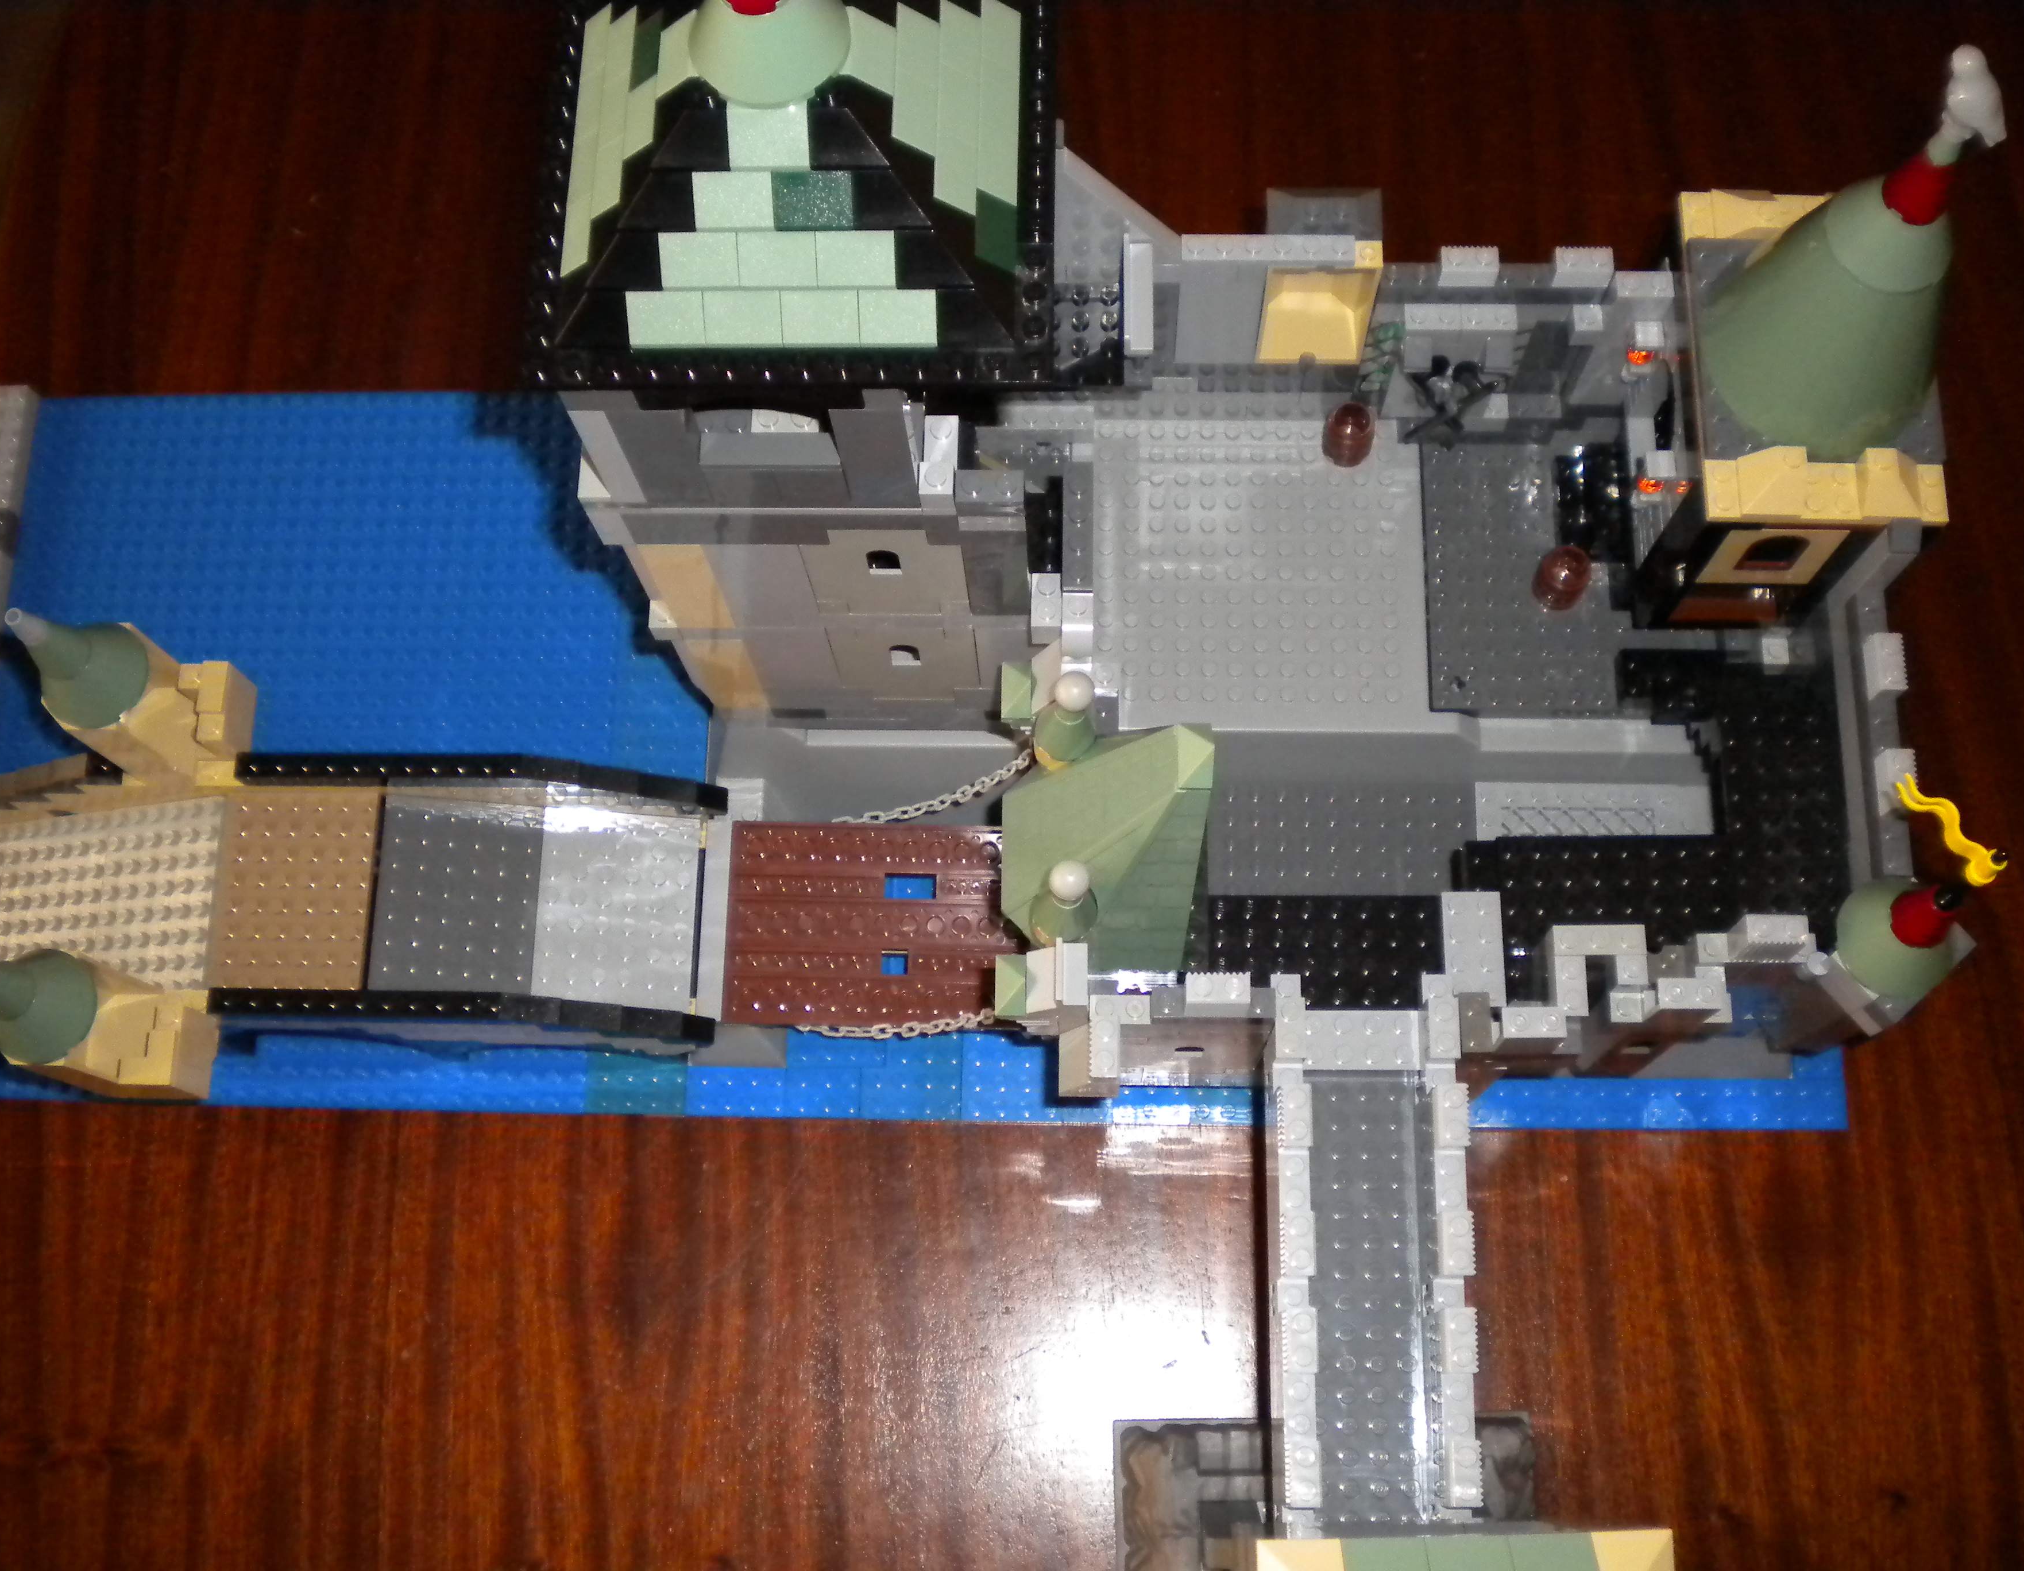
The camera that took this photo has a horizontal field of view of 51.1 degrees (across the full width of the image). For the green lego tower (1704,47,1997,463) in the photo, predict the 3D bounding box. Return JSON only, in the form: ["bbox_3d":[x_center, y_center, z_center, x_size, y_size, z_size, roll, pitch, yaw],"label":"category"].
[{"bbox_3d":[0.217,-0.135,0.519,0.064,0.120,0.064,0,75,3],"label":"green lego tower"}]

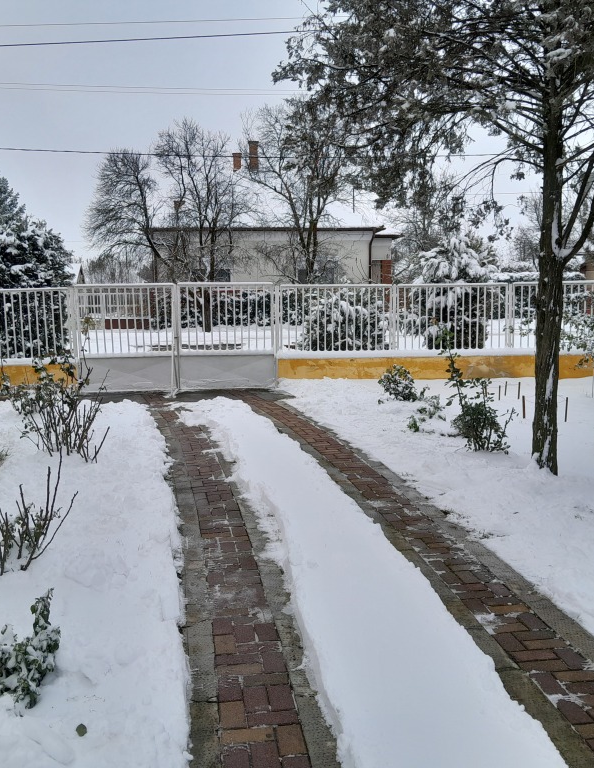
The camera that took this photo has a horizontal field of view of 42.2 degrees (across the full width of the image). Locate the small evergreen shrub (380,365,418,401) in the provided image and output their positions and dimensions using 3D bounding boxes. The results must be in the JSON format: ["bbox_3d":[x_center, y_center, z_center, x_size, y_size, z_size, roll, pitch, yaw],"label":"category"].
[{"bbox_3d":[1.194,-0.016,8.960,0.443,0.423,0.450,-1,7,-5],"label":"small evergreen shrub"}]

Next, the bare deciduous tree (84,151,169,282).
[{"bbox_3d":[-6.118,-4.980,27.598,3.086,6.607,3.000,-1,7,-5],"label":"bare deciduous tree"}]

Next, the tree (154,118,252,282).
[{"bbox_3d":[-3.384,-5.547,27.537,3.404,7.661,3.400,-1,7,-5],"label":"tree"}]

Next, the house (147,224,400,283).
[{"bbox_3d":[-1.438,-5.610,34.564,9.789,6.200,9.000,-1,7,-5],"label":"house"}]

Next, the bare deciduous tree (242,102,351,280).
[{"bbox_3d":[0.018,-5.998,27.995,4.077,8.342,3.800,-1,7,-5],"label":"bare deciduous tree"}]

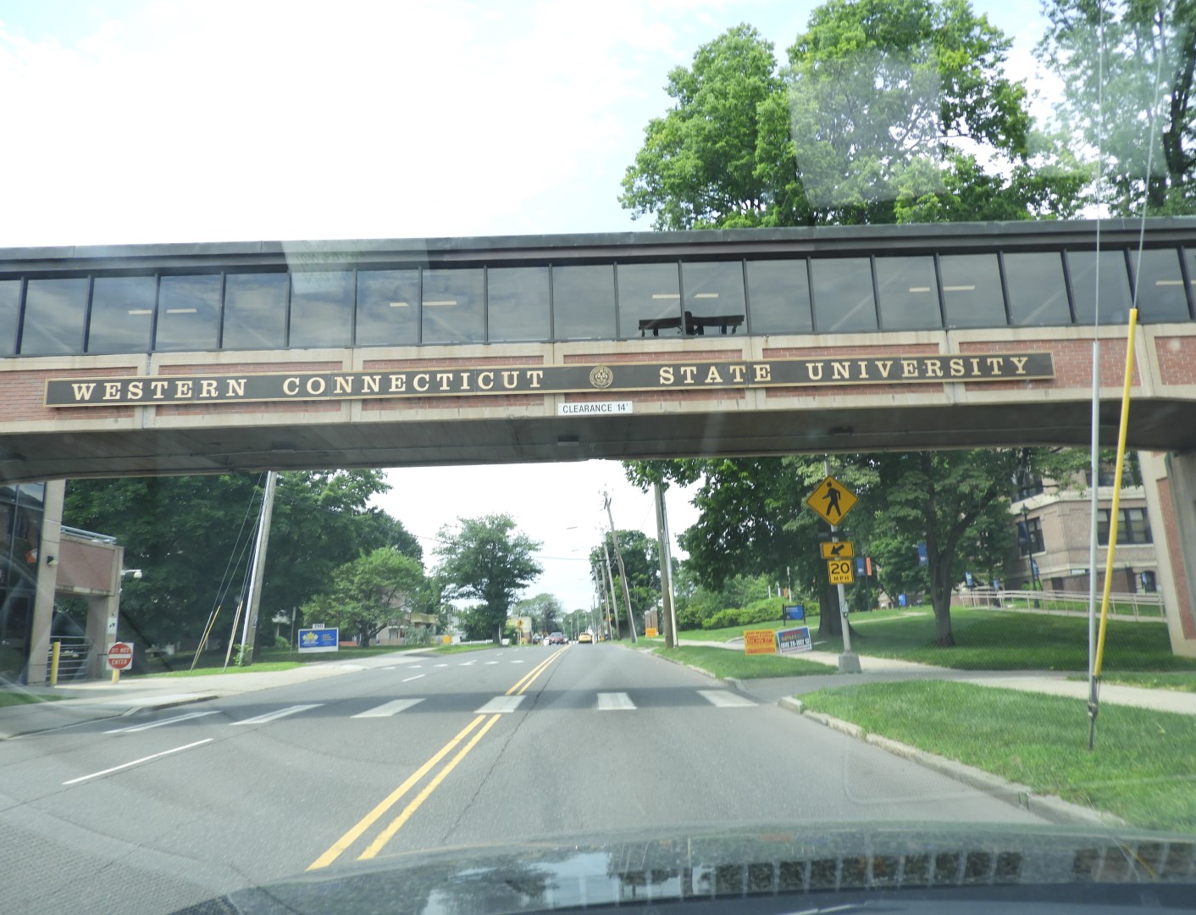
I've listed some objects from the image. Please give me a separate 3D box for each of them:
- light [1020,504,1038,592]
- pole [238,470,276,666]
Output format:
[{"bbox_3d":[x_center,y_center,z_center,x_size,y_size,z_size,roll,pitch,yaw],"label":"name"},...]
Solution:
[{"bbox_3d":[21.696,4.908,42.521,0.500,5.200,0.500,-2,-12,-2],"label":"light"},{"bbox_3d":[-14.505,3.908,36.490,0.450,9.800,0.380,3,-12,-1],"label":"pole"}]

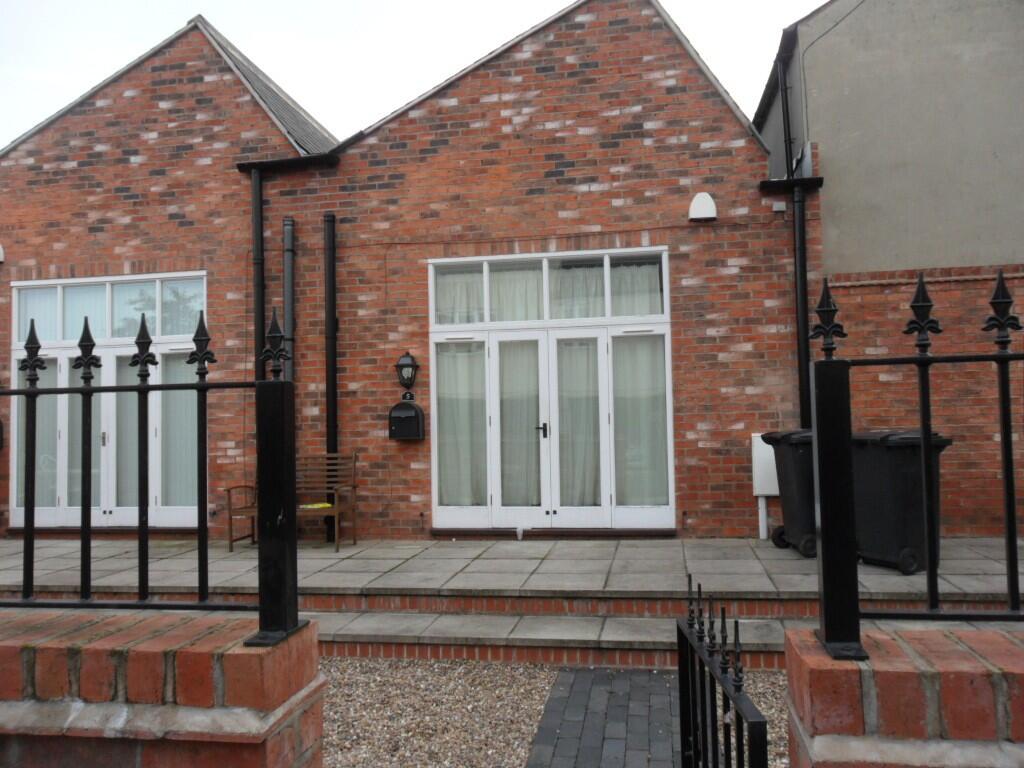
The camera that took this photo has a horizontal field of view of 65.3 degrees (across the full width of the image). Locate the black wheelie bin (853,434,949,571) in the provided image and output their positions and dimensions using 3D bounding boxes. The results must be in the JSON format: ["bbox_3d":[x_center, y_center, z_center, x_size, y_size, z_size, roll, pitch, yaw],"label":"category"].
[{"bbox_3d":[3.037,0.903,6.270,0.600,1.060,0.530,0,-3,-13],"label":"black wheelie bin"}]

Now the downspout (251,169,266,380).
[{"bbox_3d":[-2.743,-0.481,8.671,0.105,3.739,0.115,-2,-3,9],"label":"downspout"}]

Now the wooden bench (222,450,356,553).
[{"bbox_3d":[-2.166,1.165,7.976,1.179,0.940,0.594,-2,-3,9],"label":"wooden bench"}]

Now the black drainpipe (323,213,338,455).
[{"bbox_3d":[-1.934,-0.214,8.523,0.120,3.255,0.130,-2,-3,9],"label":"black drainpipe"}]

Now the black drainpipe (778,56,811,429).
[{"bbox_3d":[2.828,-1.069,7.910,0.200,4.600,0.280,-2,-3,9],"label":"black drainpipe"}]

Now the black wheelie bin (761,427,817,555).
[{"bbox_3d":[2.626,0.956,7.063,0.600,1.060,0.530,-1,-3,-7],"label":"black wheelie bin"}]

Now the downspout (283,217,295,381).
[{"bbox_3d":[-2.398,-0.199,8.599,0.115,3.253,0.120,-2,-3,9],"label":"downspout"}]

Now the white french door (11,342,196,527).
[{"bbox_3d":[-4.562,0.592,8.997,2.461,2.043,0.100,-2,-3,9],"label":"white french door"}]

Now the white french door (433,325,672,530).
[{"bbox_3d":[0.387,0.444,8.185,2.490,2.060,0.100,-2,-3,9],"label":"white french door"}]

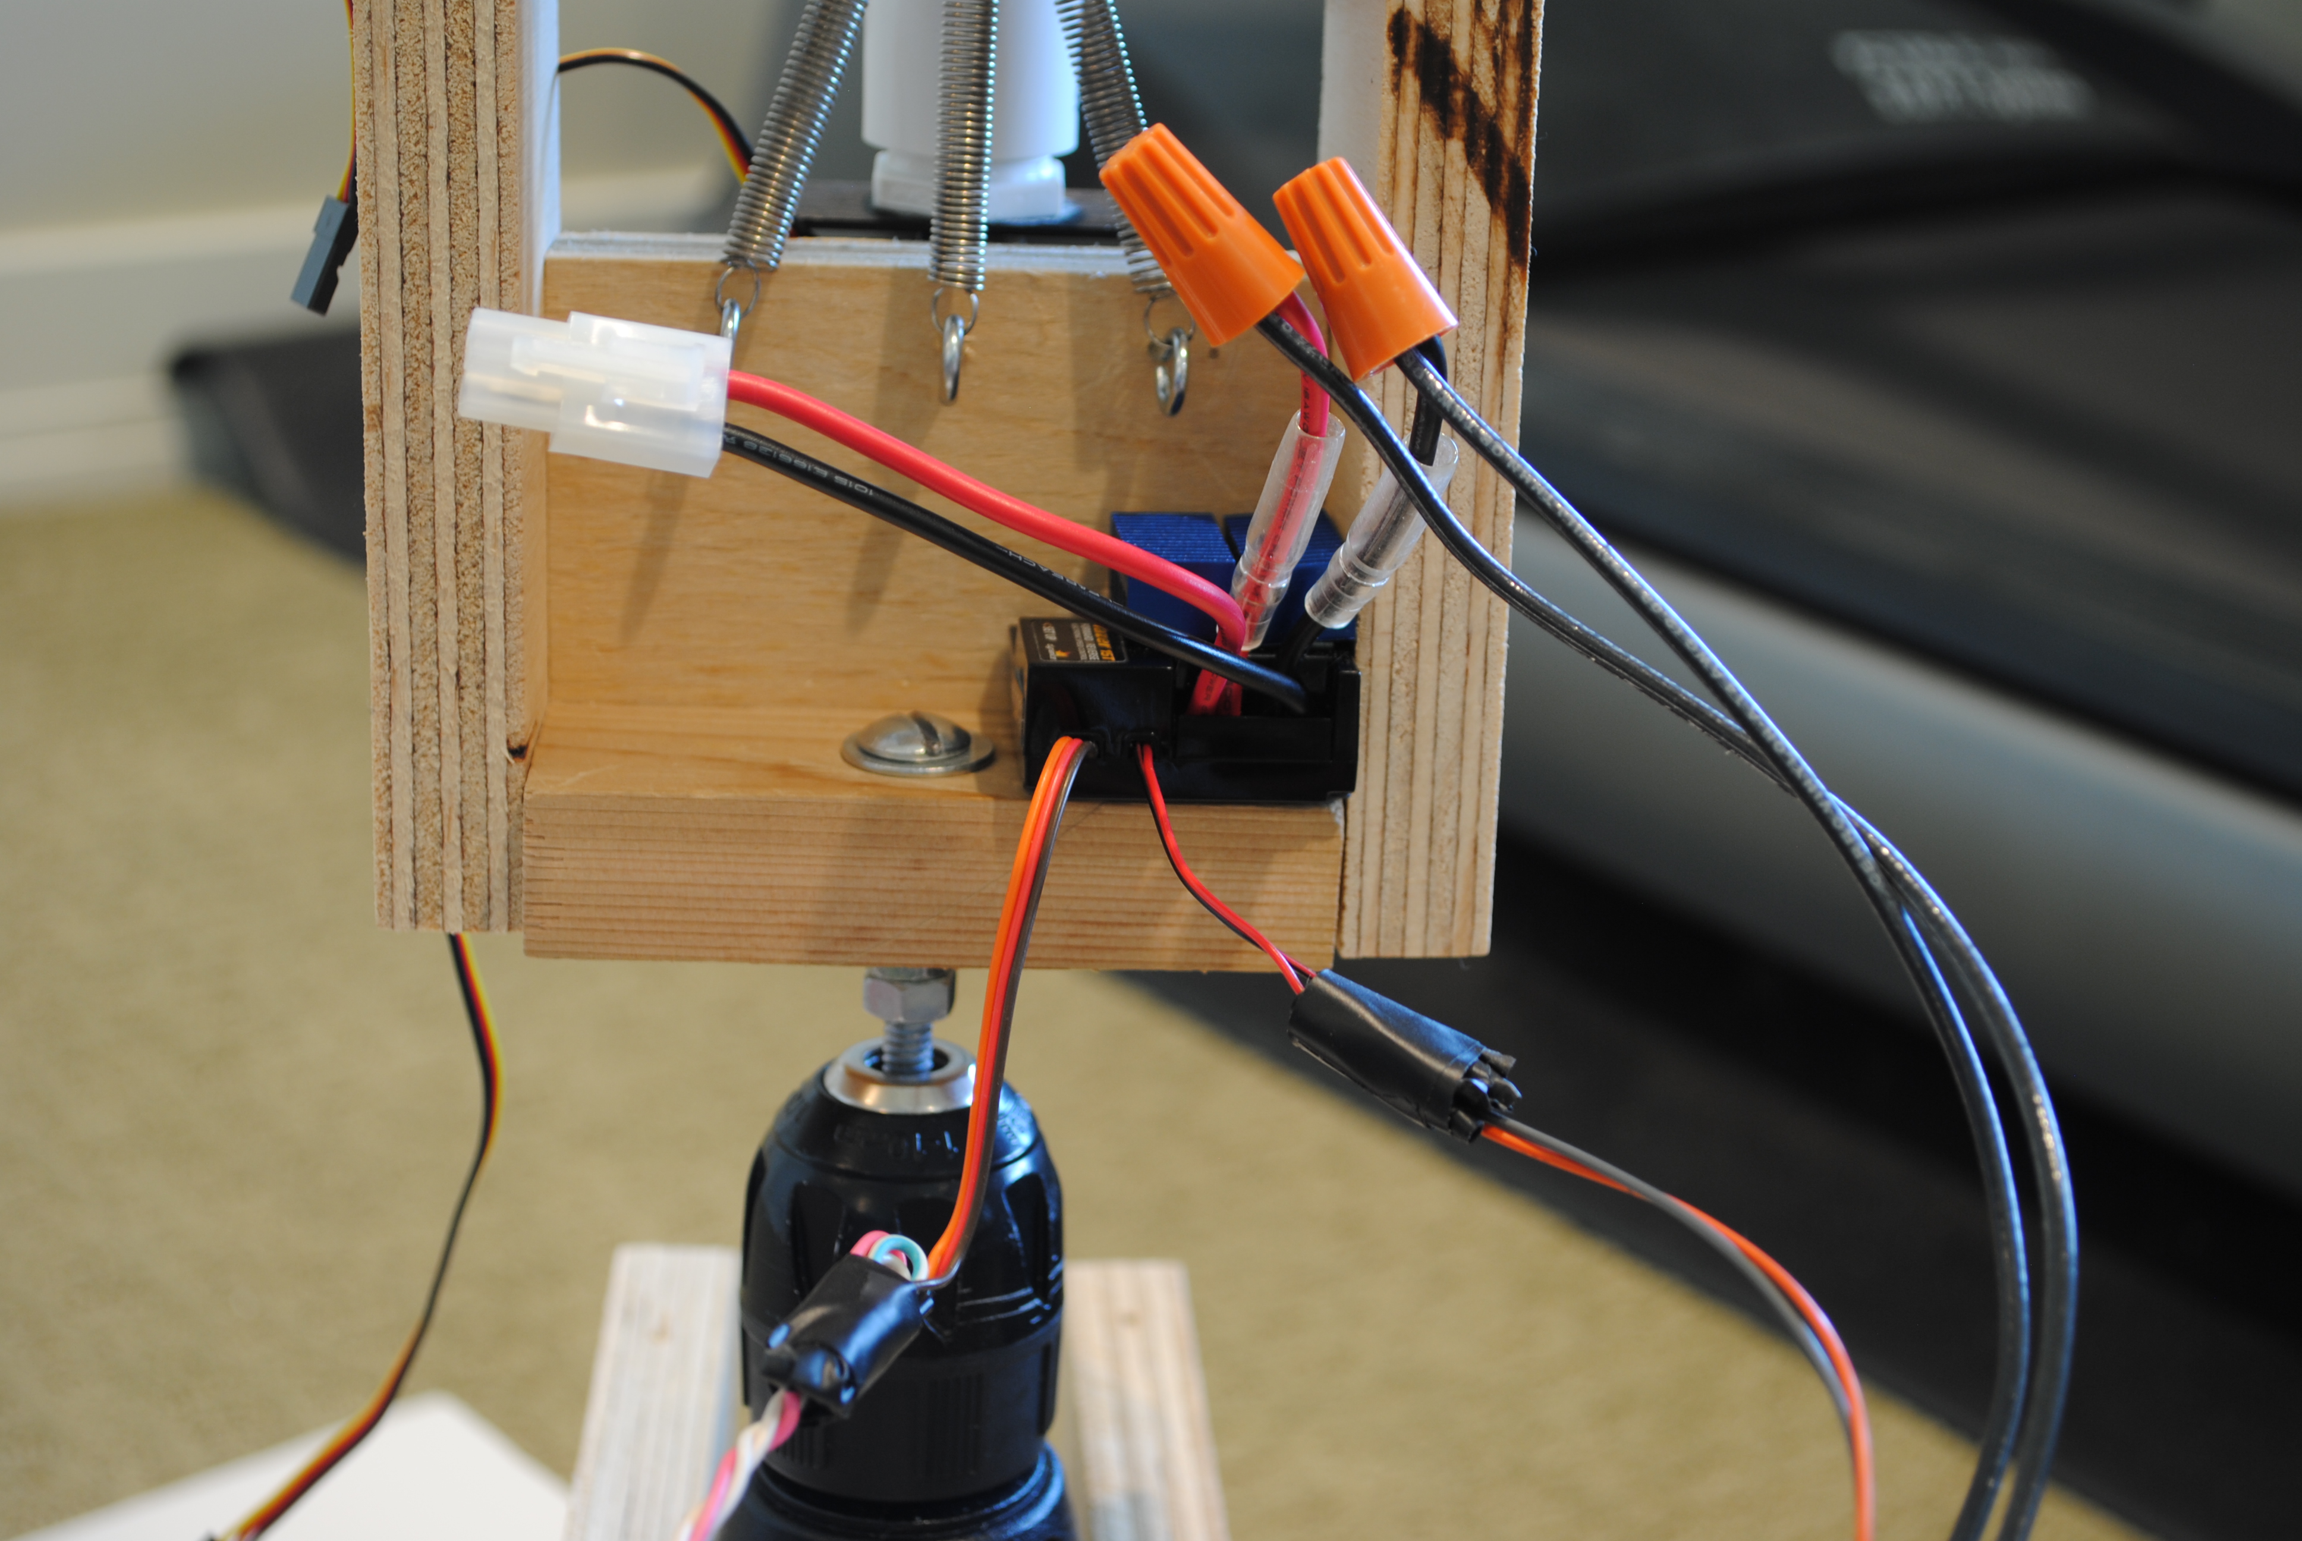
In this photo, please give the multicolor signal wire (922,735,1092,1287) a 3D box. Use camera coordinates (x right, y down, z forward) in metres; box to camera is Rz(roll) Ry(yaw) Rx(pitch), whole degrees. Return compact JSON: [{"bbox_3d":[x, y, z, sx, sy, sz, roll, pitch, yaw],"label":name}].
[{"bbox_3d":[-0.017,0.028,0.444,0.018,0.062,0.014,0,15,-4],"label":"multicolor signal wire"}]

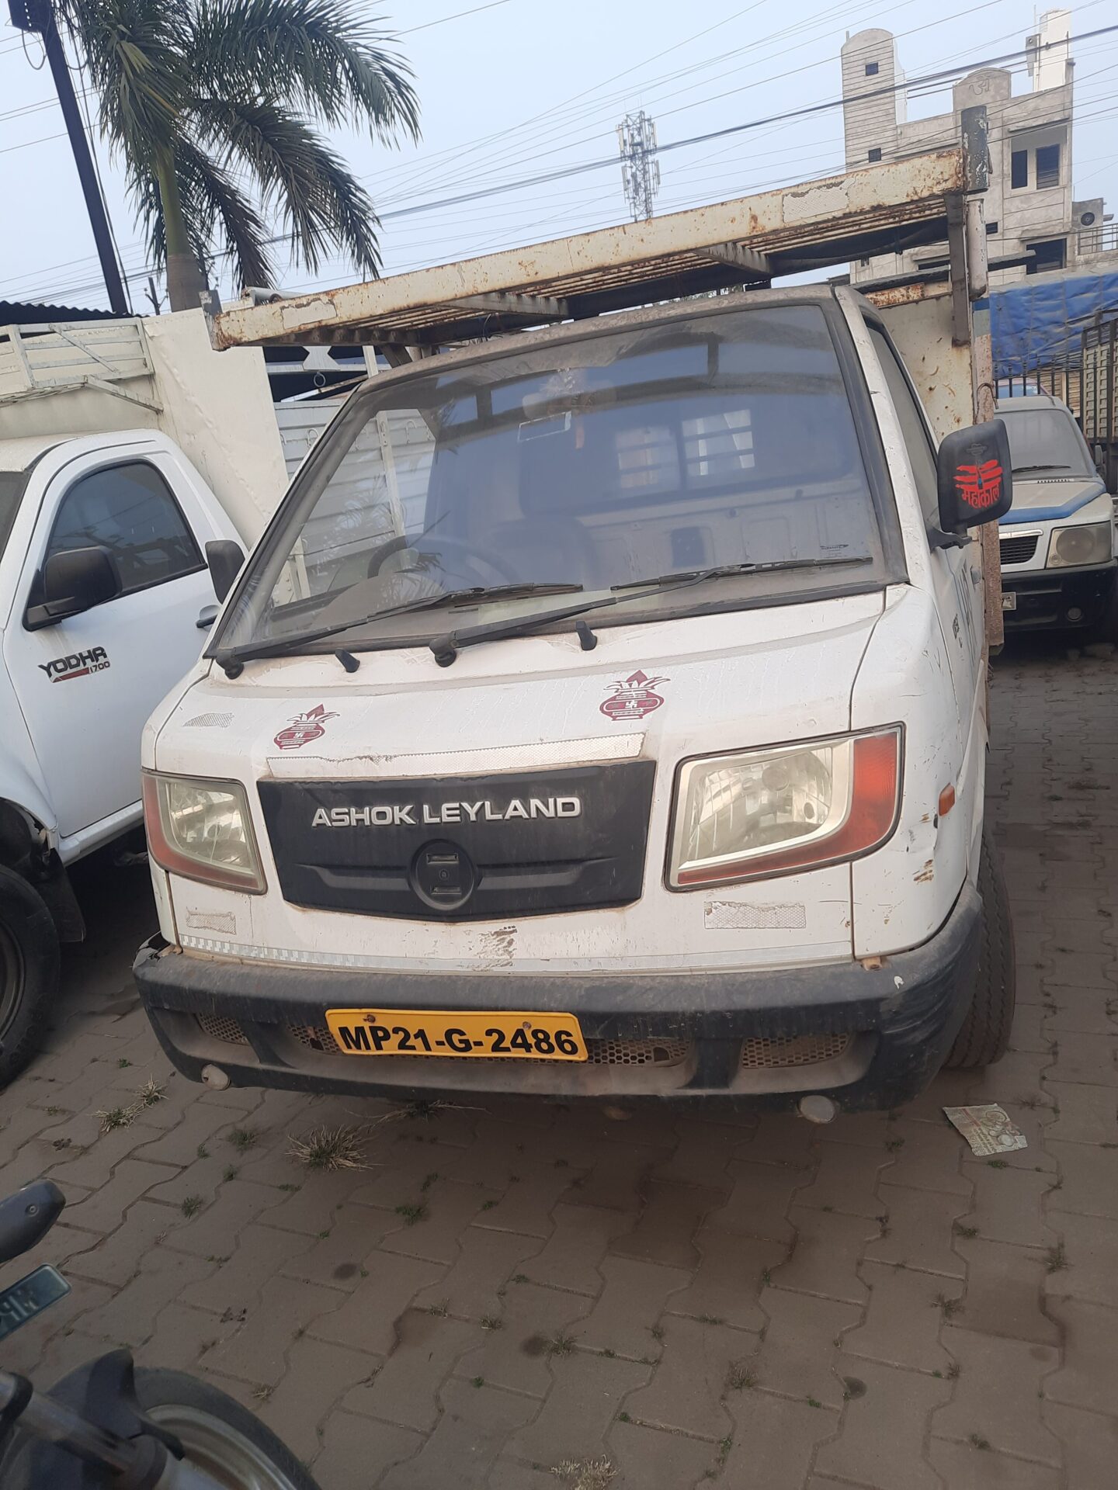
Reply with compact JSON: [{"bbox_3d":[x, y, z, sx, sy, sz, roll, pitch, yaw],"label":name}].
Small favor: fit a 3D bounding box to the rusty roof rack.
[{"bbox_3d":[0.127,-1.205,2.809,1.770,0.130,1.000,-2,17,22],"label":"rusty roof rack"}]

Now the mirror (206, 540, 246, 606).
[{"bbox_3d":[-0.824,-0.441,2.772,0.150,0.200,0.080,-3,14,20],"label":"mirror"}]

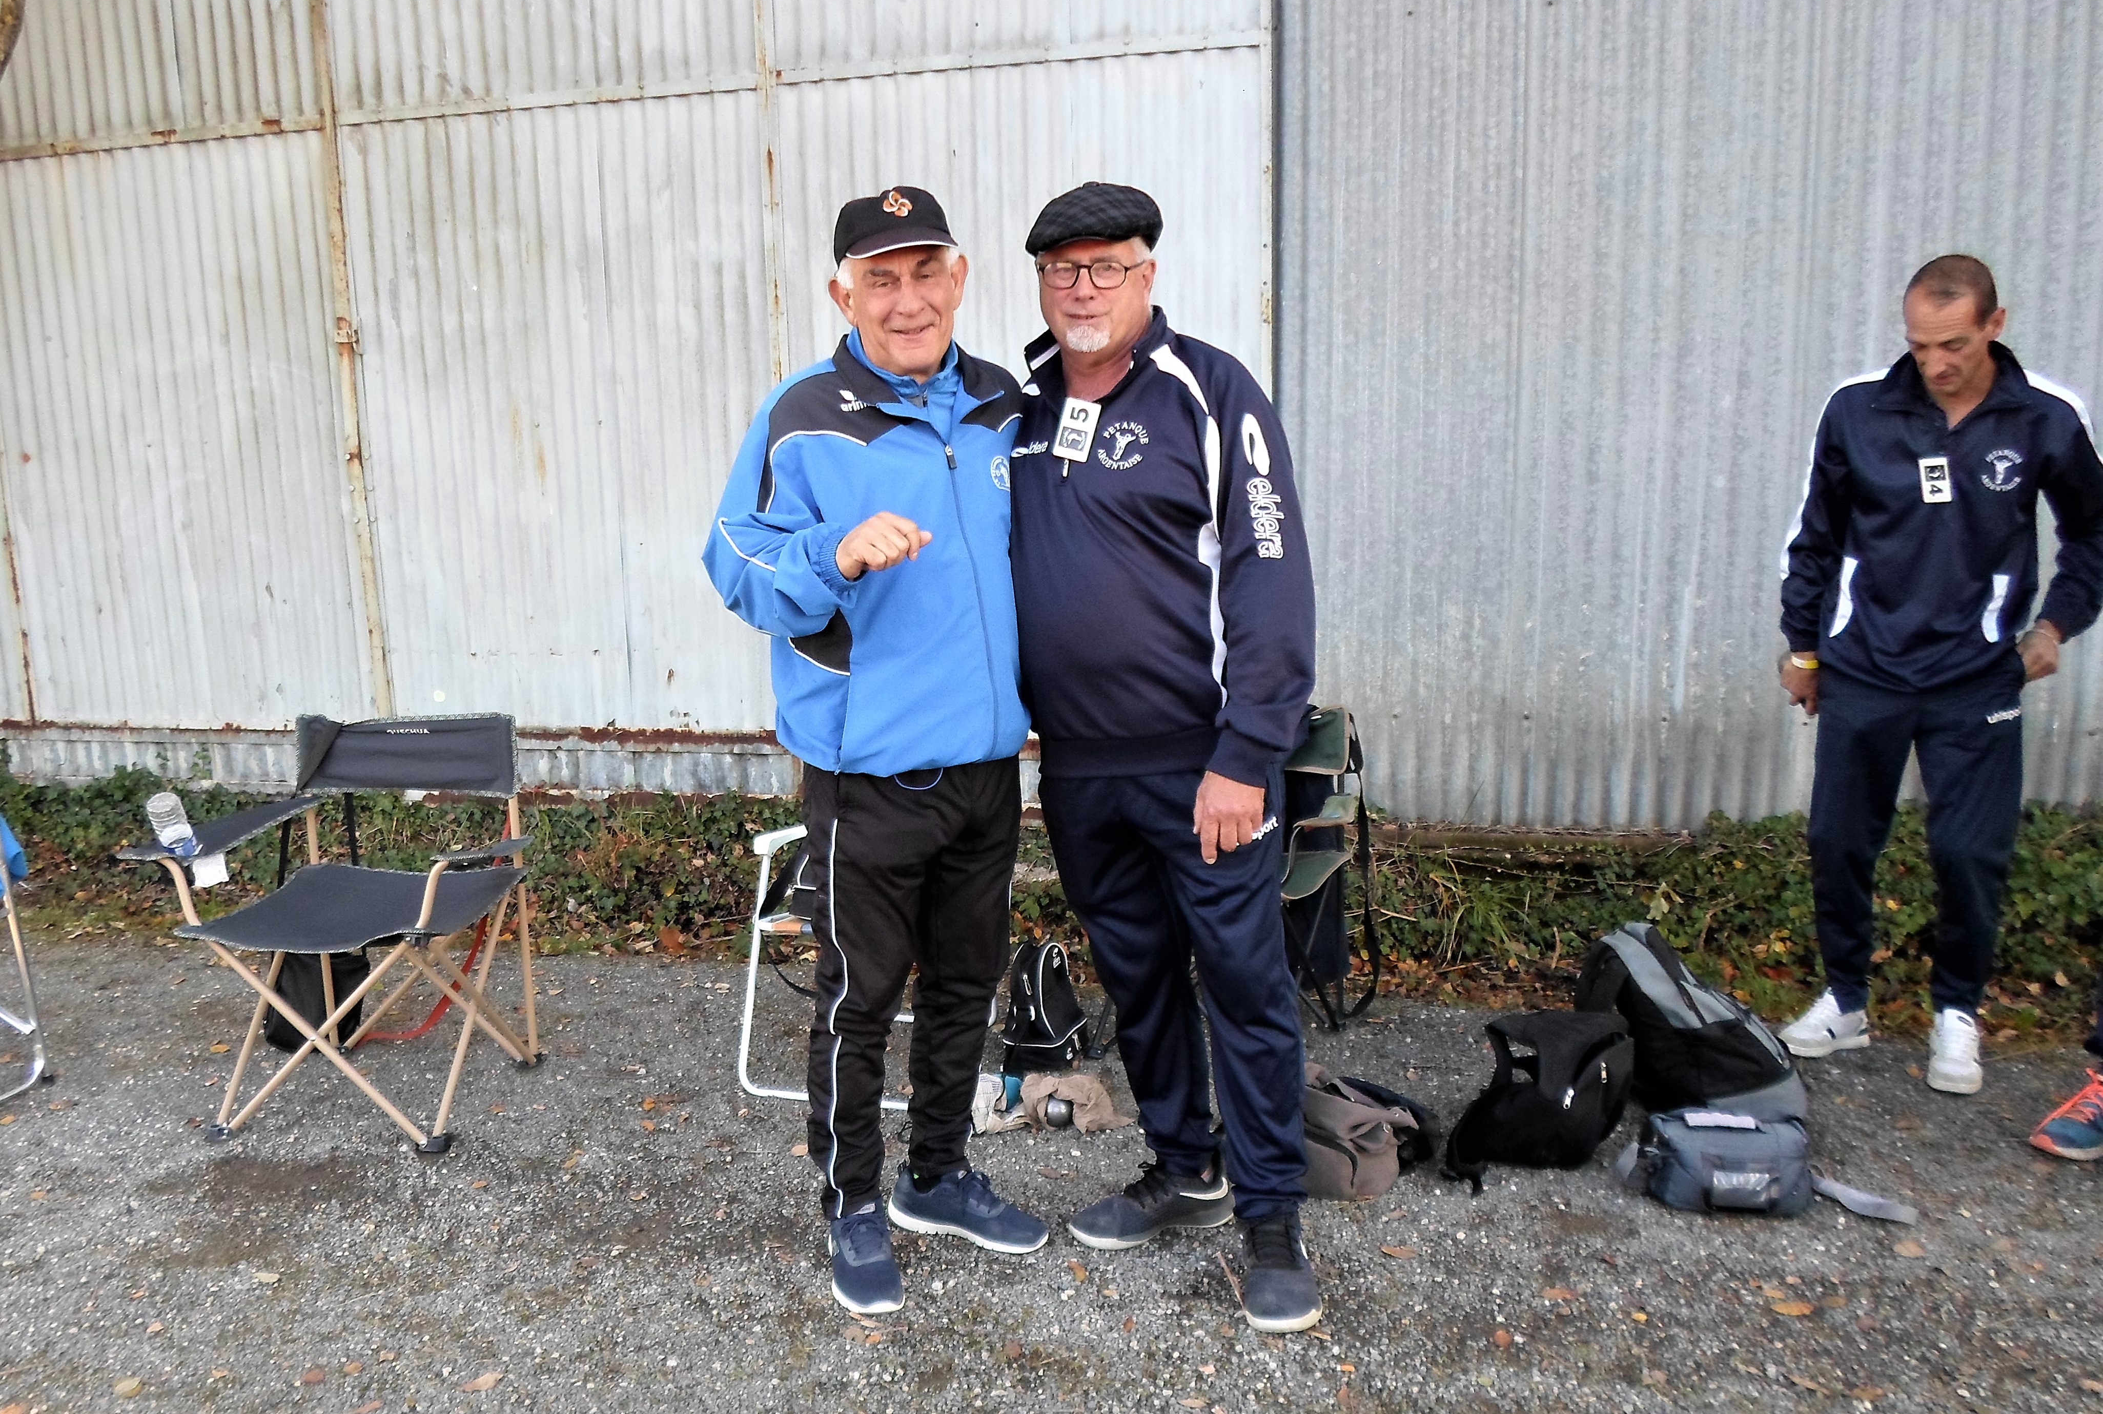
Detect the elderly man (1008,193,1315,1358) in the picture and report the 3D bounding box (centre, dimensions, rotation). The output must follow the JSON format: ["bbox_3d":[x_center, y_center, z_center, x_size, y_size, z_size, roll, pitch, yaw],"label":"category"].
[{"bbox_3d":[0.213,0.069,2.476,0.570,1.770,0.440,4,10,25],"label":"elderly man"}]

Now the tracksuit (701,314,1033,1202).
[{"bbox_3d":[-0.266,0.145,2.518,0.570,1.460,0.380,-5,10,-23],"label":"tracksuit"}]

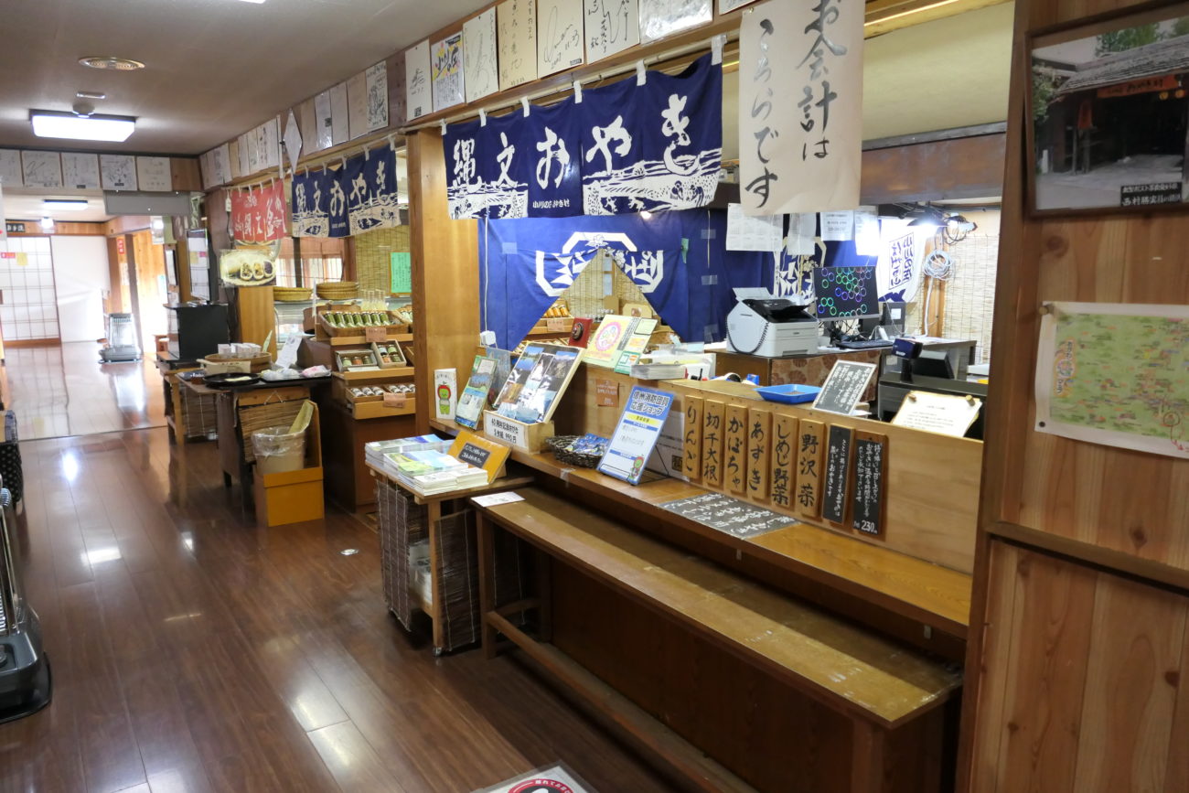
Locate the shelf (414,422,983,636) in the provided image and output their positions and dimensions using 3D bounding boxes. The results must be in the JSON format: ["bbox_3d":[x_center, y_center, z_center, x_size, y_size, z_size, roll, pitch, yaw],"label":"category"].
[{"bbox_3d":[0.105,0.277,2.676,0.250,0.035,2.500,-7,12,-34],"label":"shelf"}]

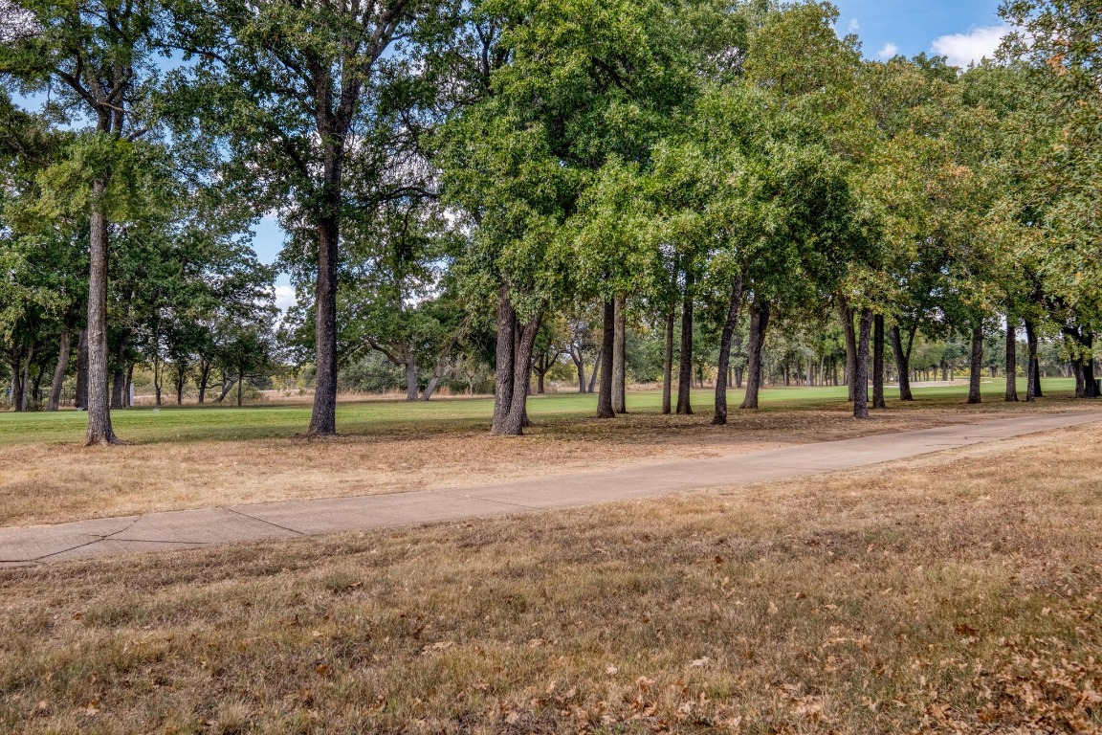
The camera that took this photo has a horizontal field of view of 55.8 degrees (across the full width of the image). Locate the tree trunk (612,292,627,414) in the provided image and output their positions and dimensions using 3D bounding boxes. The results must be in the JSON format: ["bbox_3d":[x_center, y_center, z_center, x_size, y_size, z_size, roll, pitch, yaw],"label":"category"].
[{"bbox_3d":[2.434,-0.471,37.030,0.460,4.197,0.470,0,0,0],"label":"tree trunk"}]

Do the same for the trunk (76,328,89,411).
[{"bbox_3d":[-18.368,0.037,40.740,0.524,3.183,0.520,0,0,0],"label":"trunk"}]

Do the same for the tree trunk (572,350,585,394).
[{"bbox_3d":[1.586,0.242,58.500,0.693,2.366,0.609,0,0,0],"label":"tree trunk"}]

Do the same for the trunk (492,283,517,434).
[{"bbox_3d":[-1.084,-0.187,24.314,0.581,3.538,0.520,0,0,0],"label":"trunk"}]

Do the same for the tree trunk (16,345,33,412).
[{"bbox_3d":[-19.570,0.432,38.670,0.604,2.393,0.500,0,0,0],"label":"tree trunk"}]

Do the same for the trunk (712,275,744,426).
[{"bbox_3d":[4.924,-0.491,28.876,0.902,4.194,0.500,0,0,0],"label":"trunk"}]

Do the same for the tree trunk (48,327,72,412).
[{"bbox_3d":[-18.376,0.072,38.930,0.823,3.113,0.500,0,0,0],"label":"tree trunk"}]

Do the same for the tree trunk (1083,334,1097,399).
[{"bbox_3d":[28.080,-0.075,54.211,0.698,3.389,0.550,0,0,0],"label":"tree trunk"}]

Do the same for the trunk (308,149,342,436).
[{"bbox_3d":[-5.239,-1.717,24.100,0.693,6.646,0.610,0,0,0],"label":"trunk"}]

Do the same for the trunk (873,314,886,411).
[{"bbox_3d":[12.857,-0.225,40.720,0.487,3.706,0.480,0,0,0],"label":"trunk"}]

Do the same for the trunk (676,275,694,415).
[{"bbox_3d":[4.495,-0.757,35.056,0.580,4.769,0.480,0,0,0],"label":"trunk"}]

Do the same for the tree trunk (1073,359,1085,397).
[{"bbox_3d":[25.901,0.492,51.000,0.518,1.875,0.455,0,0,0],"label":"tree trunk"}]

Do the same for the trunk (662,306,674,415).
[{"bbox_3d":[4.105,-0.251,36.450,0.385,3.753,0.380,0,0,0],"label":"trunk"}]

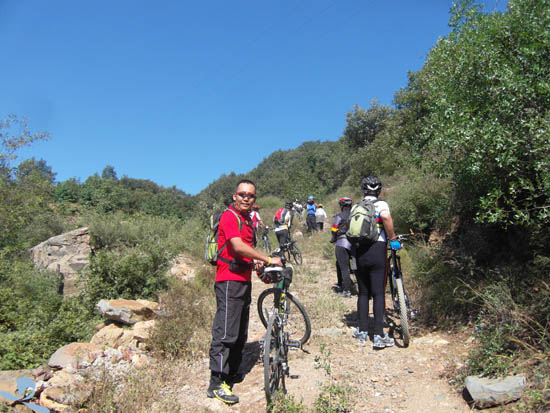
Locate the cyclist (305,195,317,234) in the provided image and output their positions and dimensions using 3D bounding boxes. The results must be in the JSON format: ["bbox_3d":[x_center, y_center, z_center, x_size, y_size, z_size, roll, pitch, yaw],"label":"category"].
[{"bbox_3d":[1.742,0.327,21.239,0.600,1.740,0.500,-1,-4,8],"label":"cyclist"}]

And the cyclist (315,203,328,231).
[{"bbox_3d":[2.376,0.670,22.745,0.580,1.580,0.500,0,-4,5],"label":"cyclist"}]

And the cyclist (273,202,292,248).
[{"bbox_3d":[0.256,0.698,13.741,0.560,1.680,0.650,-4,-6,45],"label":"cyclist"}]

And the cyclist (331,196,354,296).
[{"bbox_3d":[1.162,0.696,7.441,0.560,1.700,0.520,-2,-5,30],"label":"cyclist"}]

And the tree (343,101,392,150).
[{"bbox_3d":[5.645,-4.513,26.874,3.400,3.600,3.300,0,-4,0],"label":"tree"}]

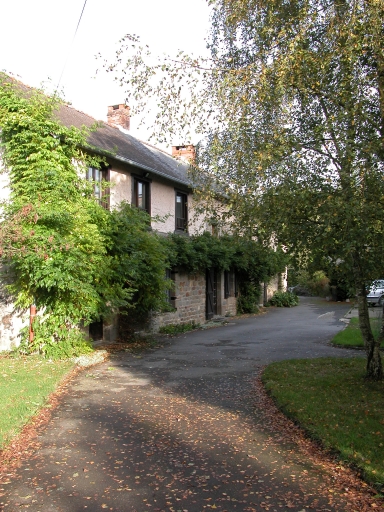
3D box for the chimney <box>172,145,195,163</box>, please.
[{"bbox_3d":[-0.400,-4.980,25.500,1.020,0.980,0.500,-1,-1,23],"label":"chimney"}]

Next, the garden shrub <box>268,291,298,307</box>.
[{"bbox_3d":[4.880,2.270,27.600,1.600,0.880,1.450,-1,-1,23],"label":"garden shrub"}]

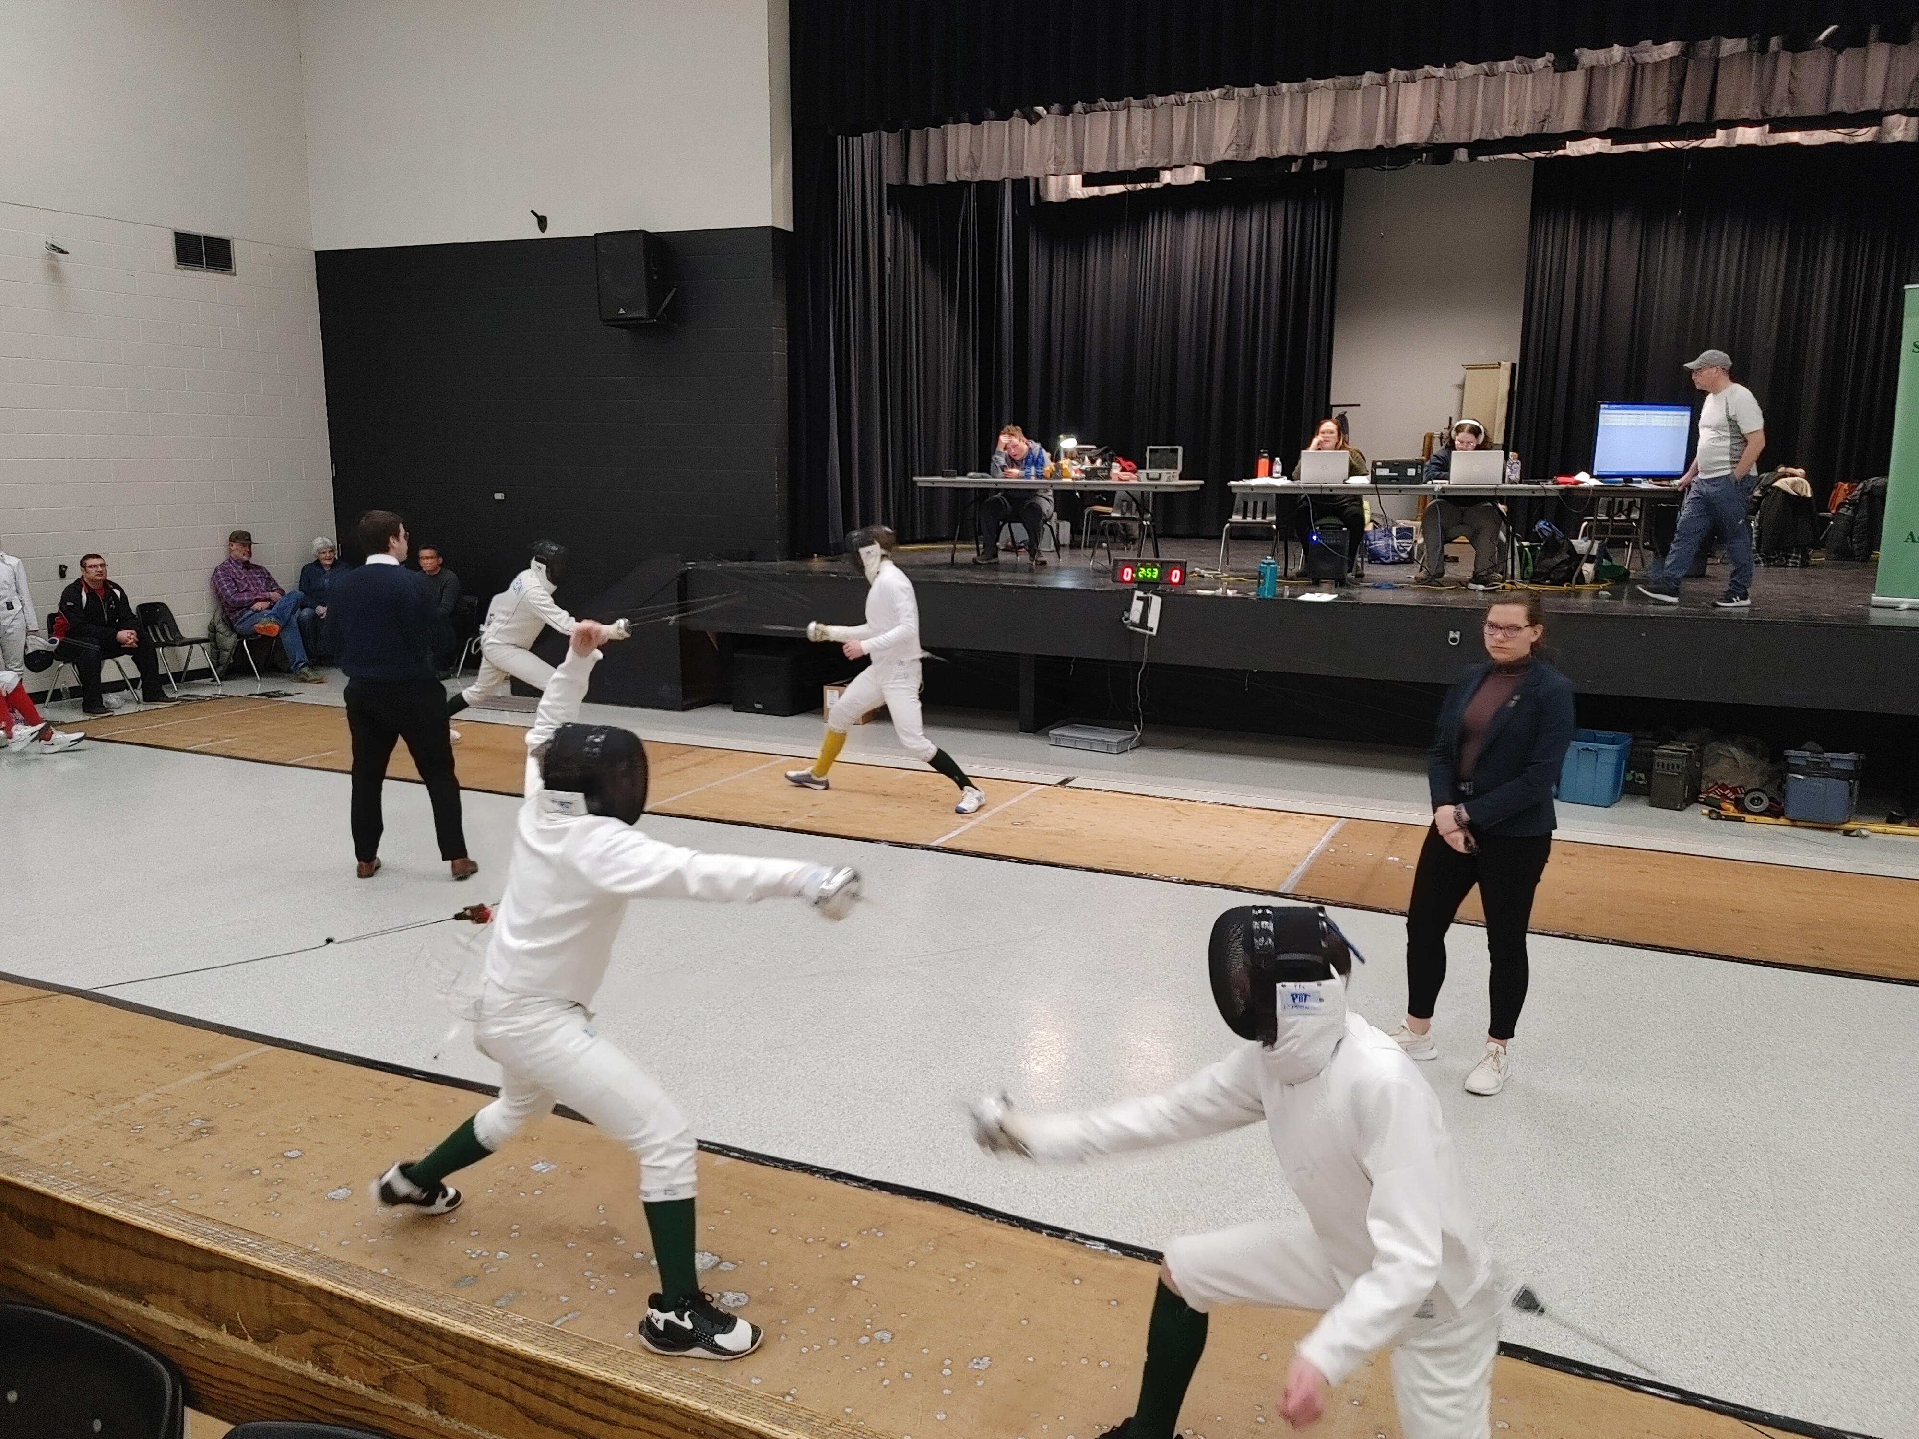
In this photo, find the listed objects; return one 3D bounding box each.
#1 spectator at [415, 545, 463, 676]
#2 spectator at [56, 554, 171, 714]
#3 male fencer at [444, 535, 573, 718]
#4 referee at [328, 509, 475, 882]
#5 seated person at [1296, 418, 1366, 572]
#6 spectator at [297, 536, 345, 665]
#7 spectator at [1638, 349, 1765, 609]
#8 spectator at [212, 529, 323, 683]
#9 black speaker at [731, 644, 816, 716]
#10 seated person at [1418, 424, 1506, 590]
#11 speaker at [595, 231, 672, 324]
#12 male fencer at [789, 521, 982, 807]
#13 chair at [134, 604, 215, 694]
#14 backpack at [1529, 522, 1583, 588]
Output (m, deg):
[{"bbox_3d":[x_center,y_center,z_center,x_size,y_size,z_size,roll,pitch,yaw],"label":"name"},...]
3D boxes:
[{"bbox_3d":[-5.206,-1.069,14.098,0.540,1.240,0.800,3,11,14],"label":"spectator"},{"bbox_3d":[-7.221,-0.759,12.221,0.860,1.260,0.700,6,12,28],"label":"spectator"},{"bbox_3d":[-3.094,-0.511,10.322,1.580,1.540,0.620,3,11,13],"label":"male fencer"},{"bbox_3d":[-2.800,-0.116,7.269,0.600,1.860,0.430,2,10,10],"label":"referee"},{"bbox_3d":[3.091,-1.877,12.160,0.560,1.300,0.780,5,11,25],"label":"seated person"},{"bbox_3d":[-6.282,-1.137,14.305,0.820,1.270,0.550,11,14,43],"label":"spectator"},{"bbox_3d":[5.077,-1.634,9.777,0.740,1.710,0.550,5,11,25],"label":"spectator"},{"bbox_3d":[-6.496,-1.069,13.616,1.050,1.380,0.700,5,11,24],"label":"spectator"},{"bbox_3d":[-1.542,-0.332,12.352,0.560,0.490,0.560,5,11,25],"label":"black speaker"},{"bbox_3d":[4.072,-1.773,11.725,0.640,1.270,0.780,5,11,24],"label":"seated person"},{"bbox_3d":[-2.830,-3.852,12.554,0.510,0.700,0.400,6,14,27],"label":"speaker"},{"bbox_3d":[-0.525,-0.374,9.267,1.420,1.740,0.540,4,11,16],"label":"male fencer"},{"bbox_3d":[-7.145,-0.675,13.183,0.520,0.750,0.470,5,11,24],"label":"chair"},{"bbox_3d":[4.765,-1.337,11.538,0.370,0.480,0.320,5,11,25],"label":"backpack"}]

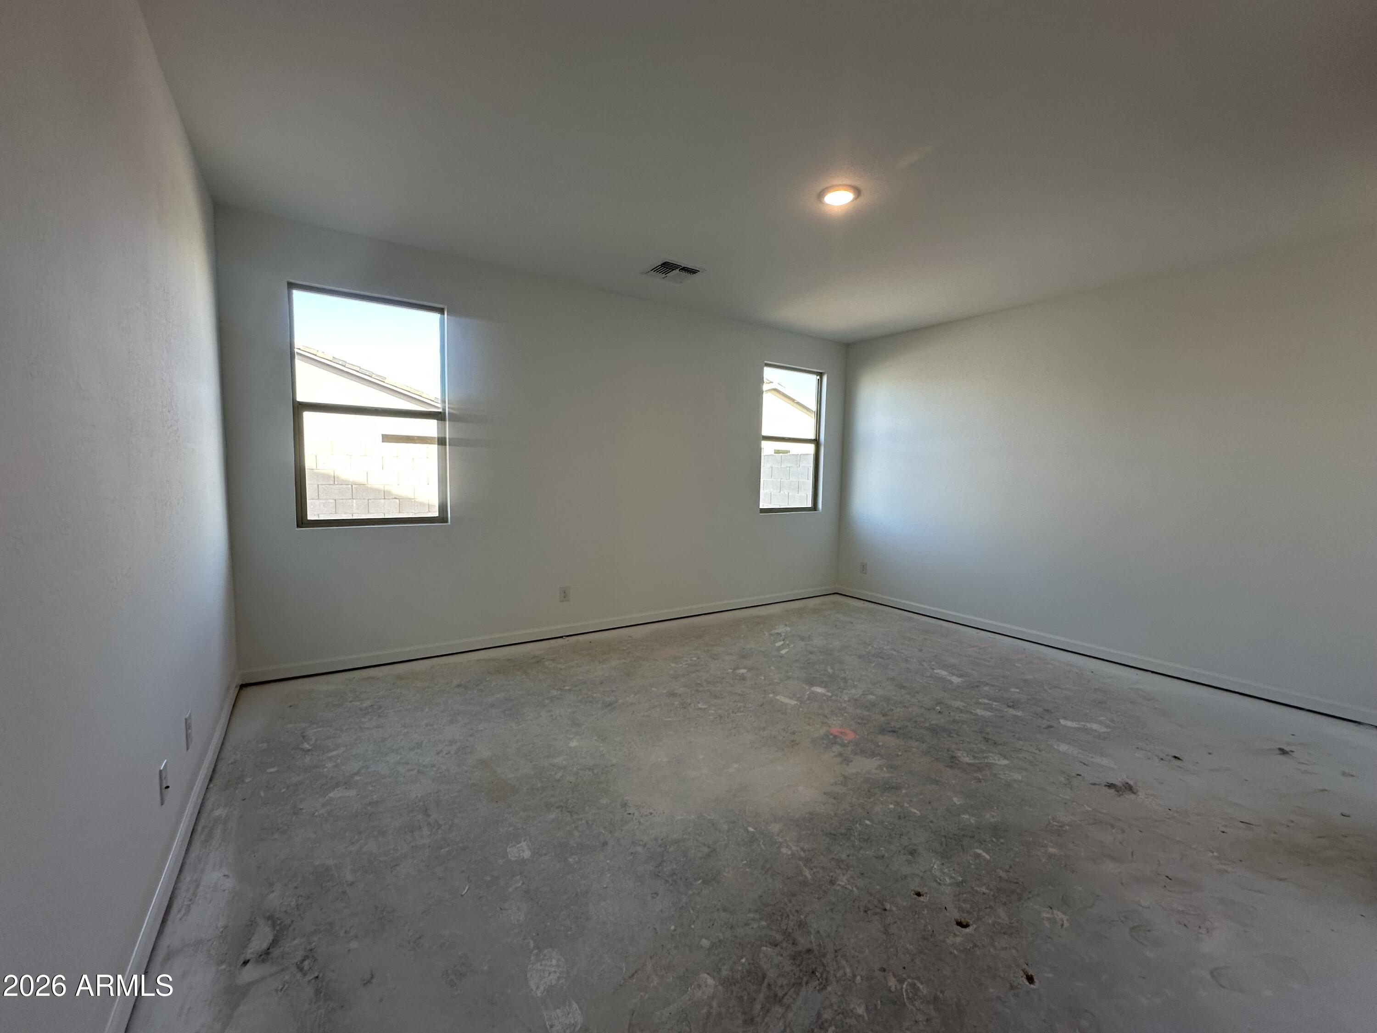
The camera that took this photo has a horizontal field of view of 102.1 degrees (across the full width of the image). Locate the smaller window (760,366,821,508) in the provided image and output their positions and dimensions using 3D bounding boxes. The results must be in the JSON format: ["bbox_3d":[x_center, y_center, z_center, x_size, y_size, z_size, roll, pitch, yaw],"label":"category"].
[{"bbox_3d":[1.069,-0.779,5.810,0.880,1.480,0.100,-2,6,-34],"label":"smaller window"}]

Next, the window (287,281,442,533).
[{"bbox_3d":[-2.077,-0.680,3.683,0.880,1.480,0.100,-2,6,-34],"label":"window"}]

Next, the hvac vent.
[{"bbox_3d":[-0.108,-1.755,4.024,0.360,0.025,0.360,-2,6,-34],"label":"hvac vent"}]

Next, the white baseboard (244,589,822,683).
[{"bbox_3d":[-0.507,0.899,4.841,5.329,0.088,0.016,-2,6,-34],"label":"white baseboard"}]

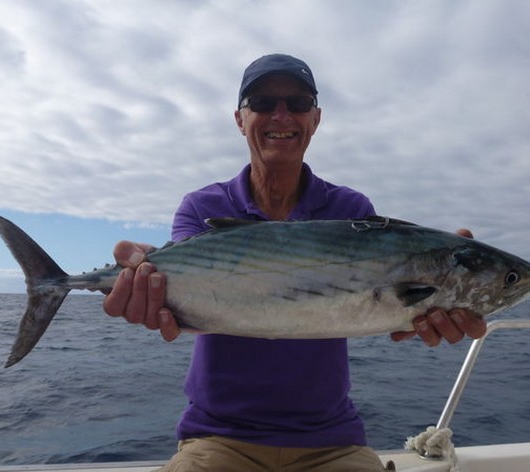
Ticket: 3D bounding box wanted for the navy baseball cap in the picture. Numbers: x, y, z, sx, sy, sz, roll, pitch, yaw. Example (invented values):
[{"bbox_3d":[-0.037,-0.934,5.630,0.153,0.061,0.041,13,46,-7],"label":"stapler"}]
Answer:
[{"bbox_3d":[0.031,-0.347,1.120,0.178,0.130,0.265,1,-7,-5],"label":"navy baseball cap"}]

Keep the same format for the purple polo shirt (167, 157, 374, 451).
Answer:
[{"bbox_3d":[0.018,0.143,1.090,0.445,0.610,0.330,1,-7,-1],"label":"purple polo shirt"}]

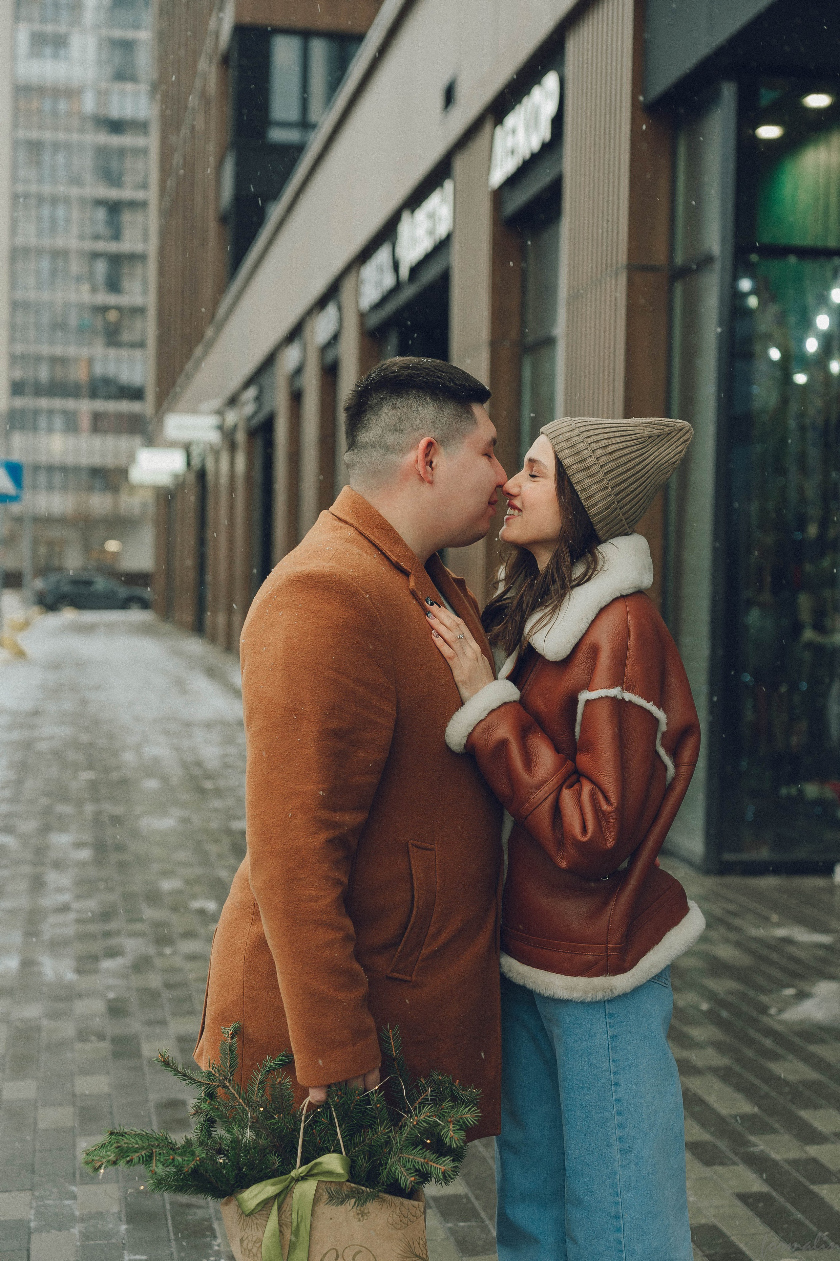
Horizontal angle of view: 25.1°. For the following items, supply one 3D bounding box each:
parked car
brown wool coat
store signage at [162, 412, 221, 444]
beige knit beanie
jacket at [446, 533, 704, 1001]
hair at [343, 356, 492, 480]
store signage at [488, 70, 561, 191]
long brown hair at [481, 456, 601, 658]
[{"bbox_3d":[-12.630,-1.540,73.900,4.600,1.480,1.820,1,2,-10],"label":"parked car"},{"bbox_3d":[-0.096,0.249,2.680,0.420,0.880,0.560,1,2,3],"label":"brown wool coat"},{"bbox_3d":[-4.207,-3.725,34.800,1.000,0.520,0.150,1,2,-10],"label":"store signage"},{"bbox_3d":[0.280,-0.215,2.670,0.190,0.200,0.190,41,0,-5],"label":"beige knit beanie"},{"bbox_3d":[0.219,0.192,2.680,0.360,0.630,0.490,1,2,-7],"label":"jacket"},{"bbox_3d":[-0.003,-0.299,2.660,0.207,0.172,0.170,1,2,-3],"label":"hair"},{"bbox_3d":[0.621,-3.041,11.570,0.080,0.380,1.820,1,2,-10],"label":"store signage"},{"bbox_3d":[0.178,-0.108,2.670,0.185,0.300,0.200,1,2,-7],"label":"long brown hair"}]

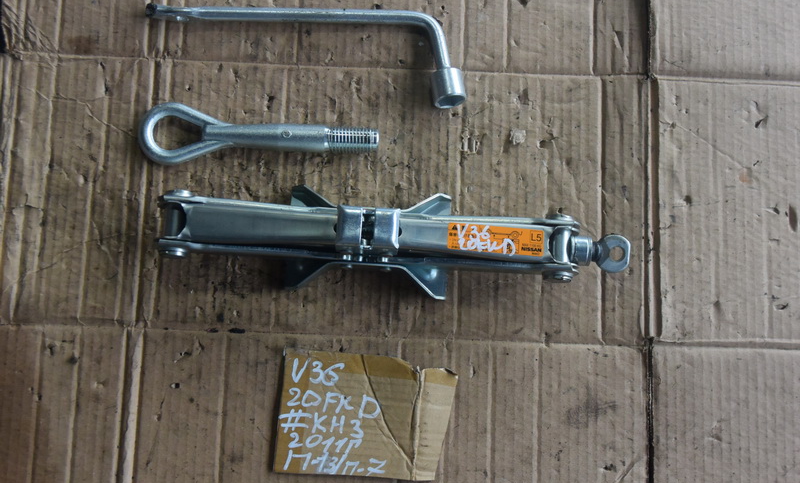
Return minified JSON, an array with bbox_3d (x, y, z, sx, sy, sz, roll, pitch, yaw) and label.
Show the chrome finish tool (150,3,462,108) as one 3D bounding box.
[{"bbox_3d":[-0.083,-0.165,0.958,0.284,0.031,0.086,1,81,-2],"label":"chrome finish tool"}]

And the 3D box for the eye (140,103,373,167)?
[{"bbox_3d":[-0.123,-0.092,0.949,0.209,0.024,0.056,2,81,-2],"label":"eye"}]

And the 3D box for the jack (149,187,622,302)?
[{"bbox_3d":[-0.004,-0.004,0.913,0.399,0.075,0.092,3,81,-1],"label":"jack"}]

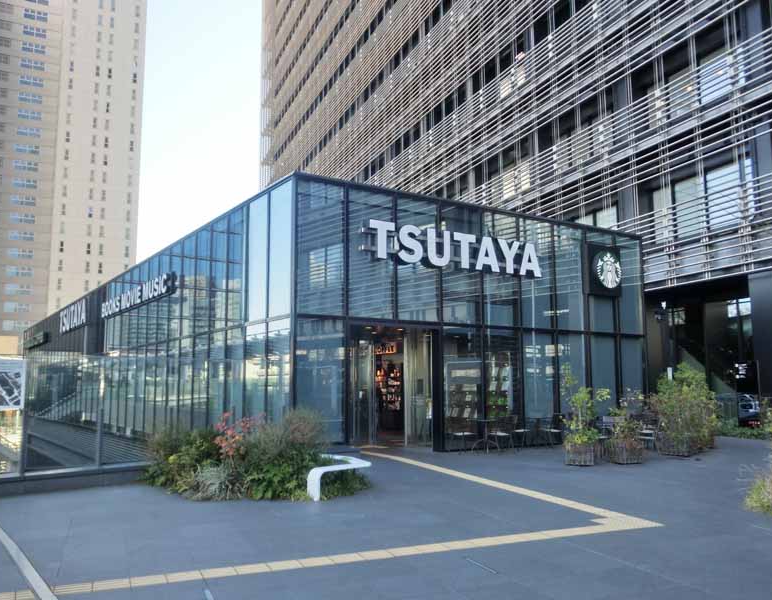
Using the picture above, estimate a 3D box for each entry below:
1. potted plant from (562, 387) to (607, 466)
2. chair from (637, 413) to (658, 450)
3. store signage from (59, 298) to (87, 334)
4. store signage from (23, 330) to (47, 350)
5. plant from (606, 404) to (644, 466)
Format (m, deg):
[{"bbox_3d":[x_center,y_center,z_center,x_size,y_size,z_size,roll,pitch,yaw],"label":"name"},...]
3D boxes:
[{"bbox_3d":[3.841,2.405,13.450,0.780,1.540,0.700,-2,-7,16],"label":"potted plant"},{"bbox_3d":[6.134,3.108,16.200,0.460,0.840,0.500,-5,-9,37],"label":"chair"},{"bbox_3d":[-15.509,0.856,34.523,0.220,1.100,7.000,5,-9,-33],"label":"store signage"},{"bbox_3d":[-23.694,2.849,46.820,0.280,0.650,9.500,5,-9,-33],"label":"store signage"},{"bbox_3d":[4.757,2.618,13.800,0.700,1.200,0.660,-3,-8,19],"label":"plant"}]

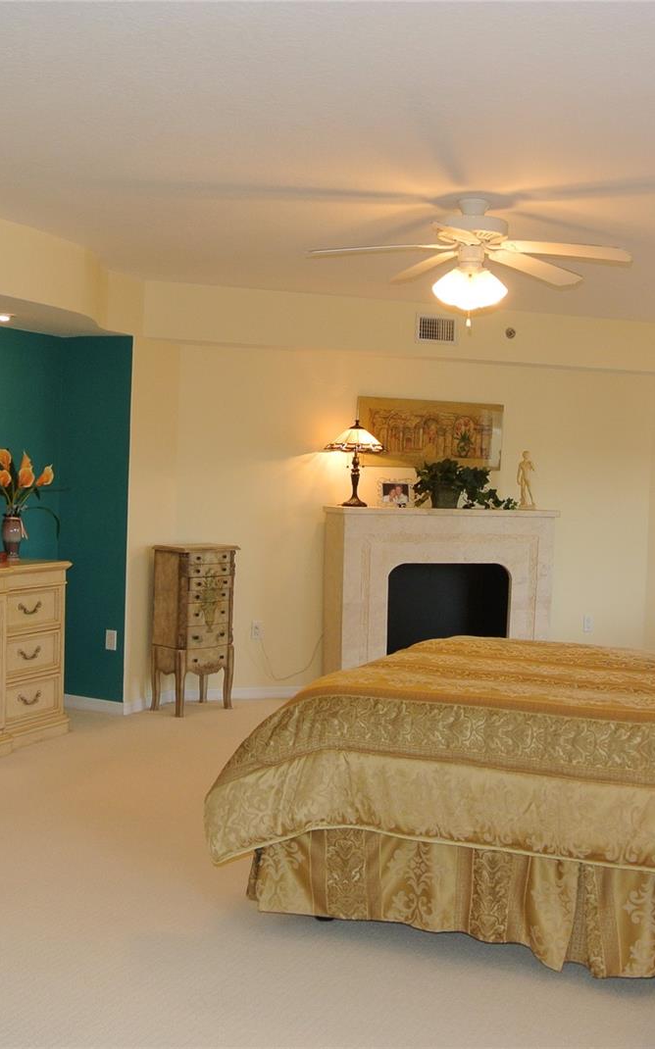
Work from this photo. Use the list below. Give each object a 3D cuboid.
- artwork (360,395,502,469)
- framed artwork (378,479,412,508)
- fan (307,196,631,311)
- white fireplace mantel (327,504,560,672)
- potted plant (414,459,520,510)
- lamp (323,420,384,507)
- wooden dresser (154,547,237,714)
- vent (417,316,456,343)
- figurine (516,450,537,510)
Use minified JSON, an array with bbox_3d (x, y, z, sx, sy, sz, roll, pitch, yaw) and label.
[{"bbox_3d":[0.692,-0.591,7.792,1.067,0.454,0.035,1,3,-21],"label":"artwork"},{"bbox_3d":[0.447,-0.202,7.746,0.240,0.190,0.050,1,3,-19],"label":"framed artwork"},{"bbox_3d":[0.573,-1.064,4.665,1.269,0.425,1.269,2,3,0],"label":"fan"},{"bbox_3d":[0.740,0.517,7.695,1.511,1.244,0.378,1,3,-21],"label":"white fireplace mantel"},{"bbox_3d":[0.935,-0.268,7.915,0.640,0.340,0.330,1,3,-19],"label":"potted plant"},{"bbox_3d":[0.171,-0.386,7.427,0.383,0.548,0.383,2,3,0],"label":"lamp"},{"bbox_3d":[-0.829,0.650,7.313,0.330,1.010,0.460,4,3,43],"label":"wooden dresser"},{"bbox_3d":[0.711,-1.269,7.670,0.295,0.185,0.030,1,3,-19],"label":"vent"},{"bbox_3d":[1.365,-0.302,8.074,0.135,0.410,0.120,1,3,-19],"label":"figurine"}]

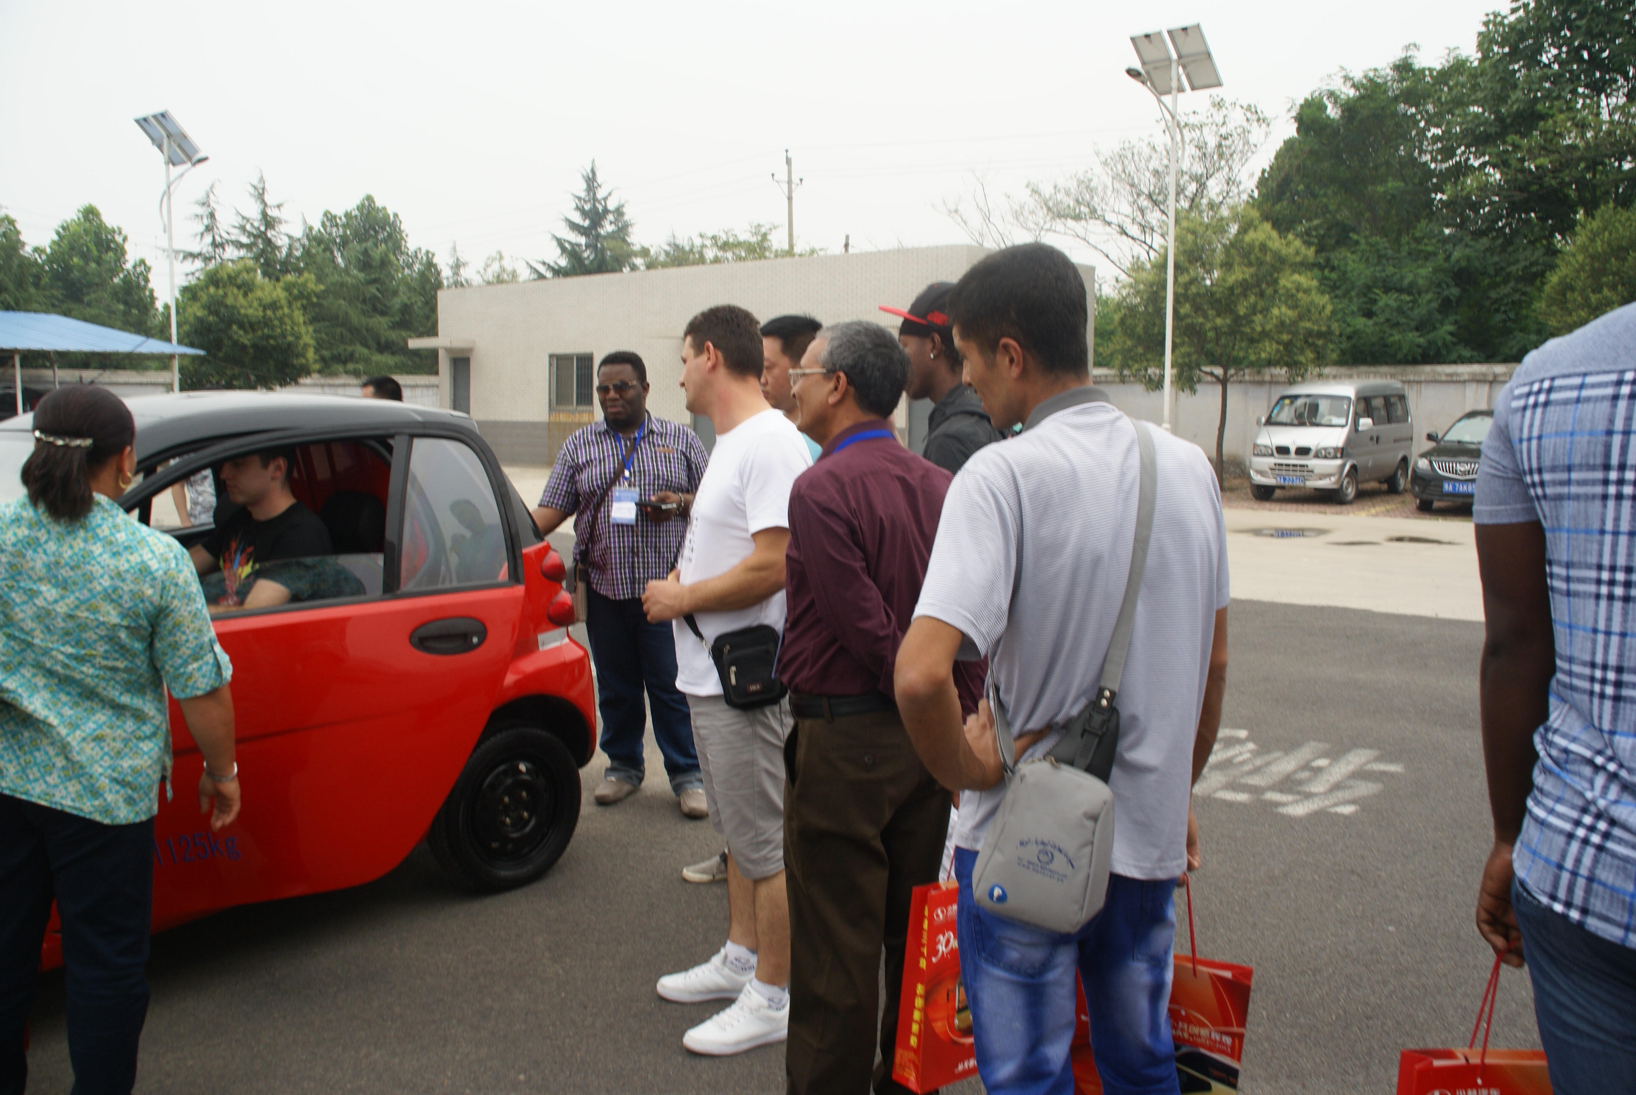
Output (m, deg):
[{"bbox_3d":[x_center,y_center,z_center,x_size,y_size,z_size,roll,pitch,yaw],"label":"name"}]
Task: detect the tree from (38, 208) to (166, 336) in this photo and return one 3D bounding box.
[{"bbox_3d":[-24.632,-7.486,42.275,4.100,8.400,4.100,-4,7,-30],"label":"tree"}]

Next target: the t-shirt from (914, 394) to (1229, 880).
[{"bbox_3d":[0.413,0.137,2.000,0.500,0.770,0.310,-2,7,-18],"label":"t-shirt"}]

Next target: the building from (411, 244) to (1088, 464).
[{"bbox_3d":[-2.102,-4.089,29.148,16.072,4.430,5.790,5,8,38],"label":"building"}]

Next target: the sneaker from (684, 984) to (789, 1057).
[{"bbox_3d":[-0.187,1.099,2.873,0.285,0.120,0.105,-3,7,-25],"label":"sneaker"}]

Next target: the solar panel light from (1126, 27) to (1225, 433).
[{"bbox_3d":[5.023,-4.190,18.521,1.150,7.150,2.250,5,8,38],"label":"solar panel light"}]

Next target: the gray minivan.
[{"bbox_3d":[8.802,-1.840,20.818,1.600,1.920,3.720,6,8,41],"label":"gray minivan"}]

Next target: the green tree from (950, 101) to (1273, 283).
[{"bbox_3d":[7.008,-6.431,29.600,7.400,9.100,7.000,5,8,38],"label":"green tree"}]

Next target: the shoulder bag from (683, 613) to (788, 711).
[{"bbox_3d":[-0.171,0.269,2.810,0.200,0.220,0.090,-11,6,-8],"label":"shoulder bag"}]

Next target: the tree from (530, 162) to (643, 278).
[{"bbox_3d":[-8.931,-9.552,48.615,5.500,11.200,5.500,0,6,0],"label":"tree"}]

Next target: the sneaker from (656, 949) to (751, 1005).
[{"bbox_3d":[-0.279,1.074,3.093,0.285,0.120,0.105,-1,7,-10],"label":"sneaker"}]

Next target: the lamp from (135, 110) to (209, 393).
[{"bbox_3d":[-13.015,-5.076,25.002,1.450,7.500,1.050,3,7,25],"label":"lamp"}]

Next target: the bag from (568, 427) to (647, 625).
[{"bbox_3d":[-0.813,-0.084,4.720,0.300,0.780,0.260,2,7,11],"label":"bag"}]

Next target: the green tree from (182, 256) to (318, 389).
[{"bbox_3d":[-13.011,-4.114,28.119,2.950,4.800,2.950,-3,7,-25],"label":"green tree"}]

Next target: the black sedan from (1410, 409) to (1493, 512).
[{"bbox_3d":[10.463,-1.332,18.836,1.740,1.460,4.550,5,8,38],"label":"black sedan"}]

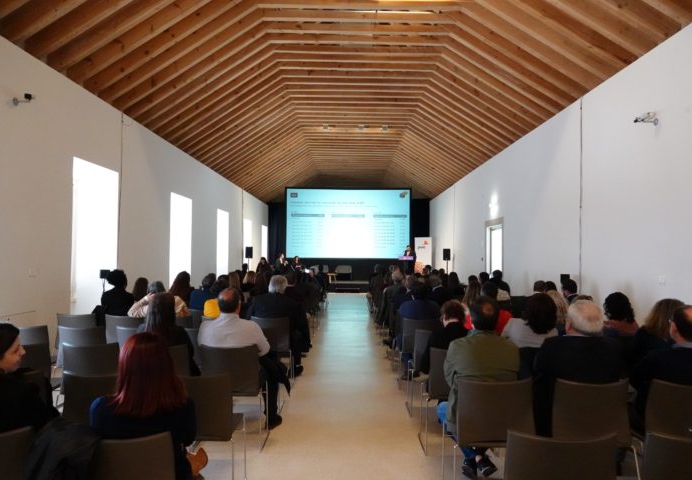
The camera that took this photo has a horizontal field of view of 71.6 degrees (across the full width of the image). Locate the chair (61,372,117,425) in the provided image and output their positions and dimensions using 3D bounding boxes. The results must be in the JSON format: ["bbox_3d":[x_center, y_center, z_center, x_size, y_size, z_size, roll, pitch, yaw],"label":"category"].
[{"bbox_3d":[-1.463,1.224,3.109,0.500,0.850,0.550,1,-2,0],"label":"chair"}]

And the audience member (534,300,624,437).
[{"bbox_3d":[1.383,1.018,3.065,0.540,1.290,0.800,1,-2,0],"label":"audience member"}]

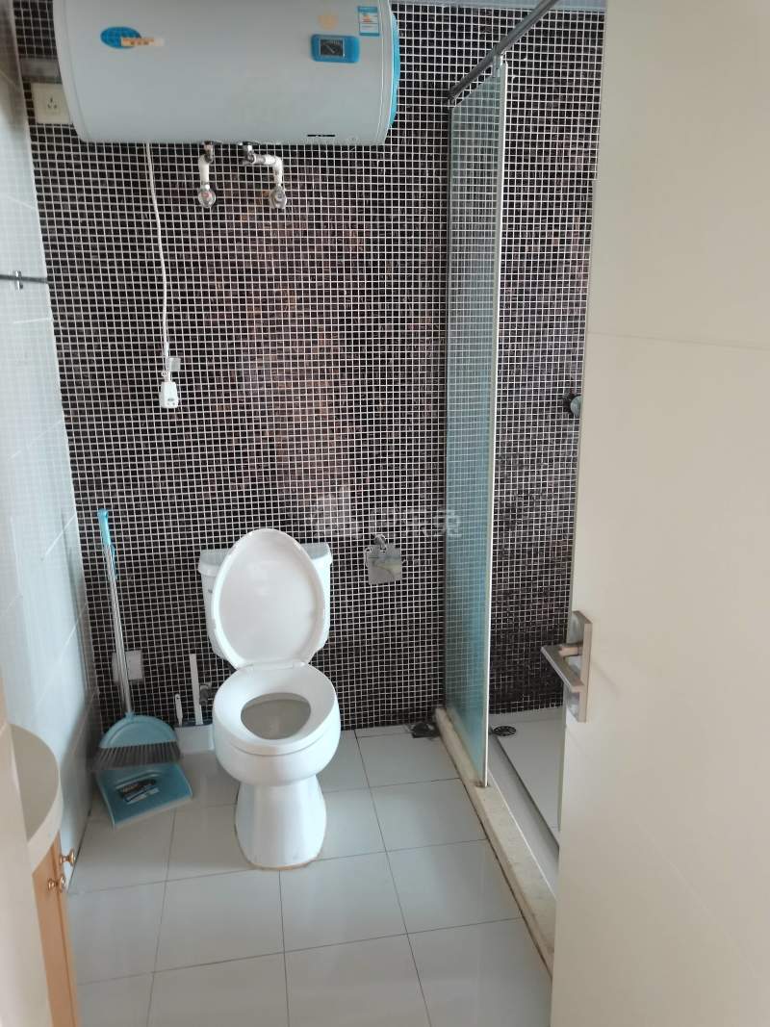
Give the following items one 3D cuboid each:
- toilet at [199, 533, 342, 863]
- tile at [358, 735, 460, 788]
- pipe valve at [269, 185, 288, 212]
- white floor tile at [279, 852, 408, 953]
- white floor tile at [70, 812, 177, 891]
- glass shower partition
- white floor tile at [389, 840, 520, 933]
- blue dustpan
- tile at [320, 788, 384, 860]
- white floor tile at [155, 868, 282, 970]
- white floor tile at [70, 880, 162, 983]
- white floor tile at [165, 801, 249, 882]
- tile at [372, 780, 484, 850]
[{"bbox_3d":[-0.332,0.492,2.294,0.410,0.830,0.700,-3,15,-9],"label":"toilet"},{"bbox_3d":[0.076,0.831,2.619,0.300,0.010,0.300,-3,15,-9],"label":"tile"},{"bbox_3d":[-0.310,-0.915,2.240,0.050,0.067,0.075,-3,16,-10],"label":"pipe valve"},{"bbox_3d":[-0.117,1.006,2.005,0.300,0.010,0.300,-3,16,-10],"label":"white floor tile"},{"bbox_3d":[-0.737,0.959,2.192,0.255,0.010,0.300,-3,15,-9],"label":"white floor tile"},{"bbox_3d":[0.255,-0.183,2.341,0.020,2.000,0.490,-3,15,-9],"label":"glass shower partition"},{"bbox_3d":[0.176,0.989,2.055,0.295,0.010,0.300,-3,16,-10],"label":"white floor tile"},{"bbox_3d":[-0.783,0.444,2.336,0.250,0.910,0.265,-11,18,-33],"label":"blue dustpan"},{"bbox_3d":[-0.168,0.926,2.285,0.300,0.010,0.300,-3,15,-9],"label":"tile"},{"bbox_3d":[-0.413,1.022,1.955,0.300,0.010,0.300,-3,16,-10],"label":"white floor tile"},{"bbox_3d":[-0.687,1.038,1.909,0.258,0.010,0.300,-3,16,-10],"label":"white floor tile"},{"bbox_3d":[-0.463,0.943,2.237,0.300,0.010,0.300,-3,15,-9],"label":"white floor tile"},{"bbox_3d":[0.128,0.908,2.334,0.300,0.010,0.300,-3,15,-9],"label":"tile"}]

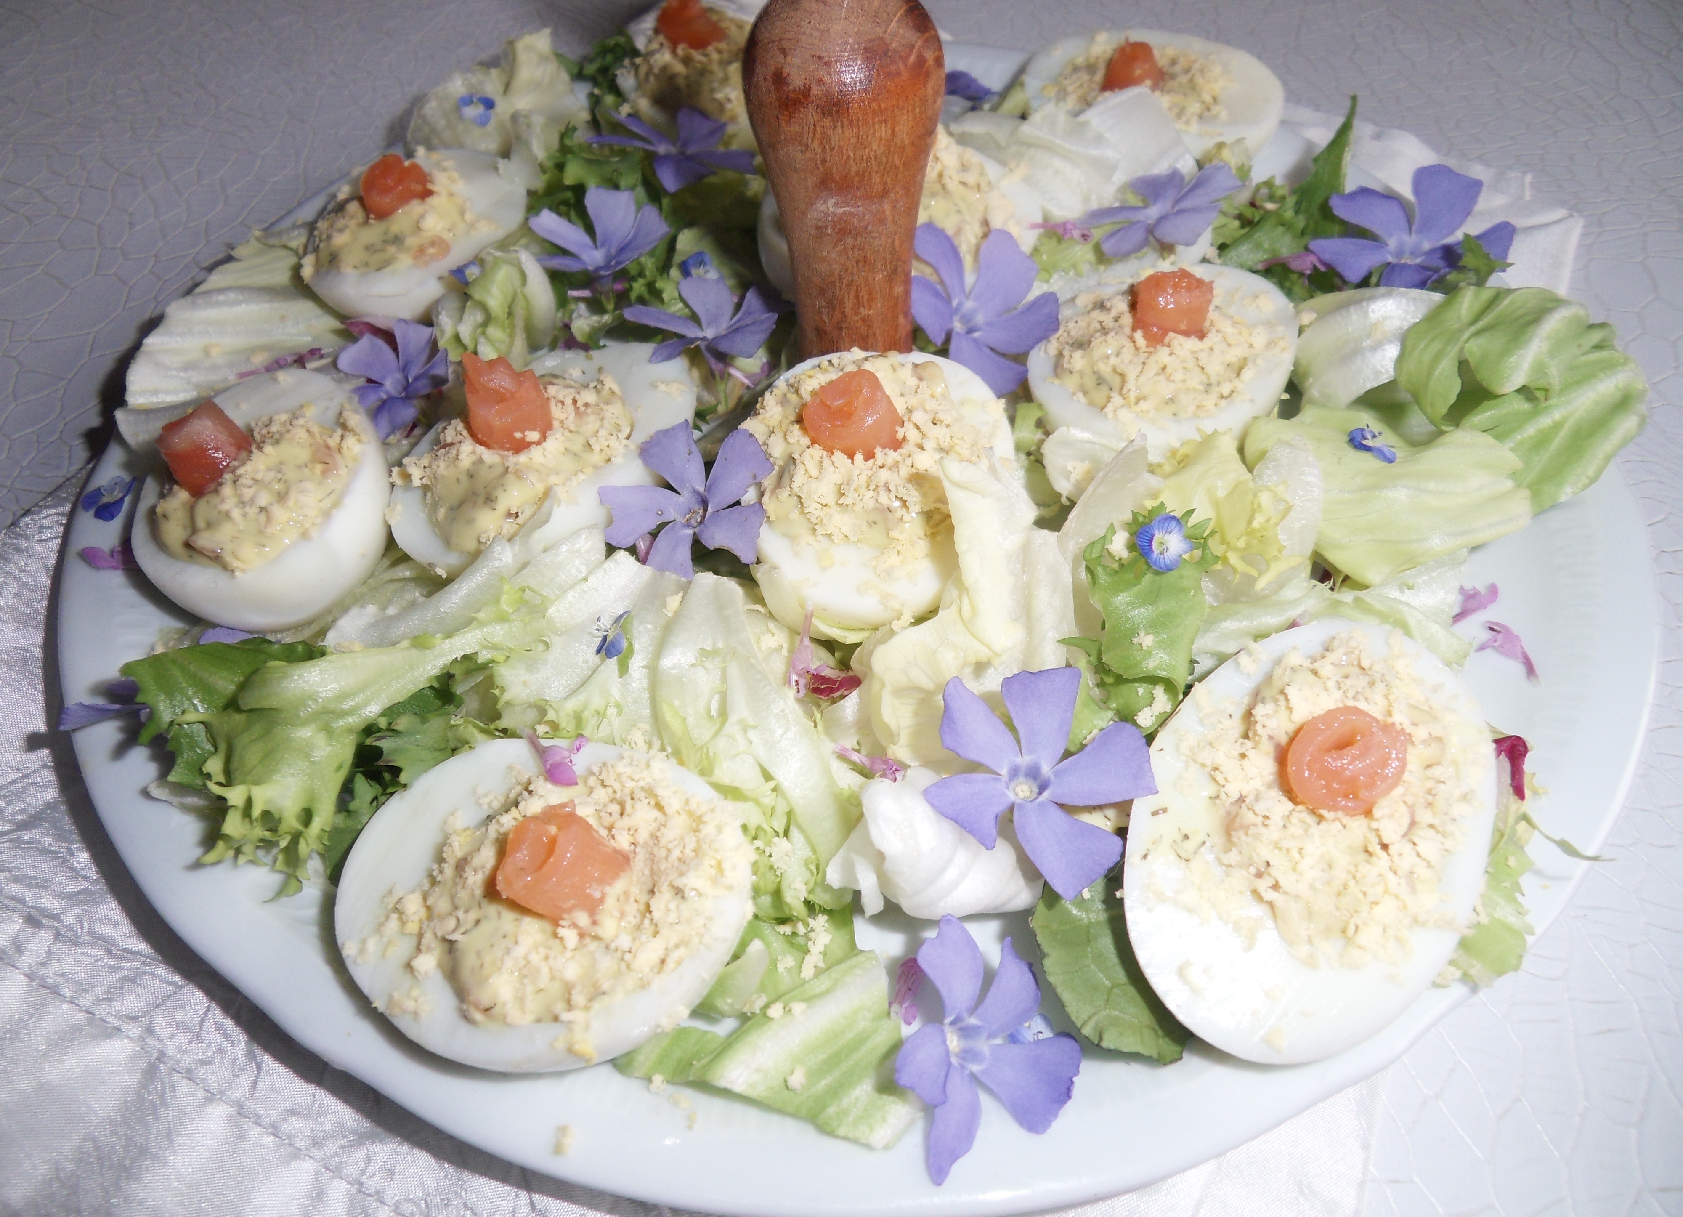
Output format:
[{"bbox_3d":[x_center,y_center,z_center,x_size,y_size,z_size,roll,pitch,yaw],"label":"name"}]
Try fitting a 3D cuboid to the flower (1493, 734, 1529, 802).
[{"bbox_3d":[0.096,0.023,0.167,0.005,0.004,0.011,12,53,9],"label":"flower"}]

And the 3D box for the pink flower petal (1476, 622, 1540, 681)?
[{"bbox_3d":[0.105,0.007,0.184,0.006,0.004,0.013,-14,54,-11],"label":"pink flower petal"}]

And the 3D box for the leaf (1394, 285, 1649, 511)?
[{"bbox_3d":[0.118,-0.036,0.201,0.046,0.023,0.042,0,52,0],"label":"leaf"}]

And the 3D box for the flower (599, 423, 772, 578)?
[{"bbox_3d":[-0.026,-0.018,0.192,0.029,0.008,0.029,-10,75,-7],"label":"flower"}]

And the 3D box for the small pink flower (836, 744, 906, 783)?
[{"bbox_3d":[0.004,0.022,0.163,0.010,0.005,0.005,24,56,18],"label":"small pink flower"}]

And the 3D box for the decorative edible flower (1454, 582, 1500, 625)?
[{"bbox_3d":[0.103,-0.001,0.190,0.011,0.004,0.005,-30,58,-21],"label":"decorative edible flower"}]

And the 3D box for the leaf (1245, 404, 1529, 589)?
[{"bbox_3d":[0.087,-0.018,0.186,0.044,0.016,0.036,0,52,1],"label":"leaf"}]

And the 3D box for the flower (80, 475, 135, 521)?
[{"bbox_3d":[-0.126,-0.019,0.201,0.009,0.004,0.009,0,52,0],"label":"flower"}]

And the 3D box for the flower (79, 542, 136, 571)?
[{"bbox_3d":[-0.122,-0.009,0.194,0.013,0.004,0.006,16,54,13],"label":"flower"}]

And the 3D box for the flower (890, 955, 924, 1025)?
[{"bbox_3d":[0.008,0.049,0.151,0.004,0.004,0.009,10,53,9],"label":"flower"}]

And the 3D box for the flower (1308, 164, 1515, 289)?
[{"bbox_3d":[0.109,-0.073,0.224,0.037,0.014,0.032,-4,61,5],"label":"flower"}]

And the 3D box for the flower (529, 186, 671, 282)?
[{"bbox_3d":[-0.049,-0.075,0.235,0.028,0.014,0.026,0,52,1],"label":"flower"}]

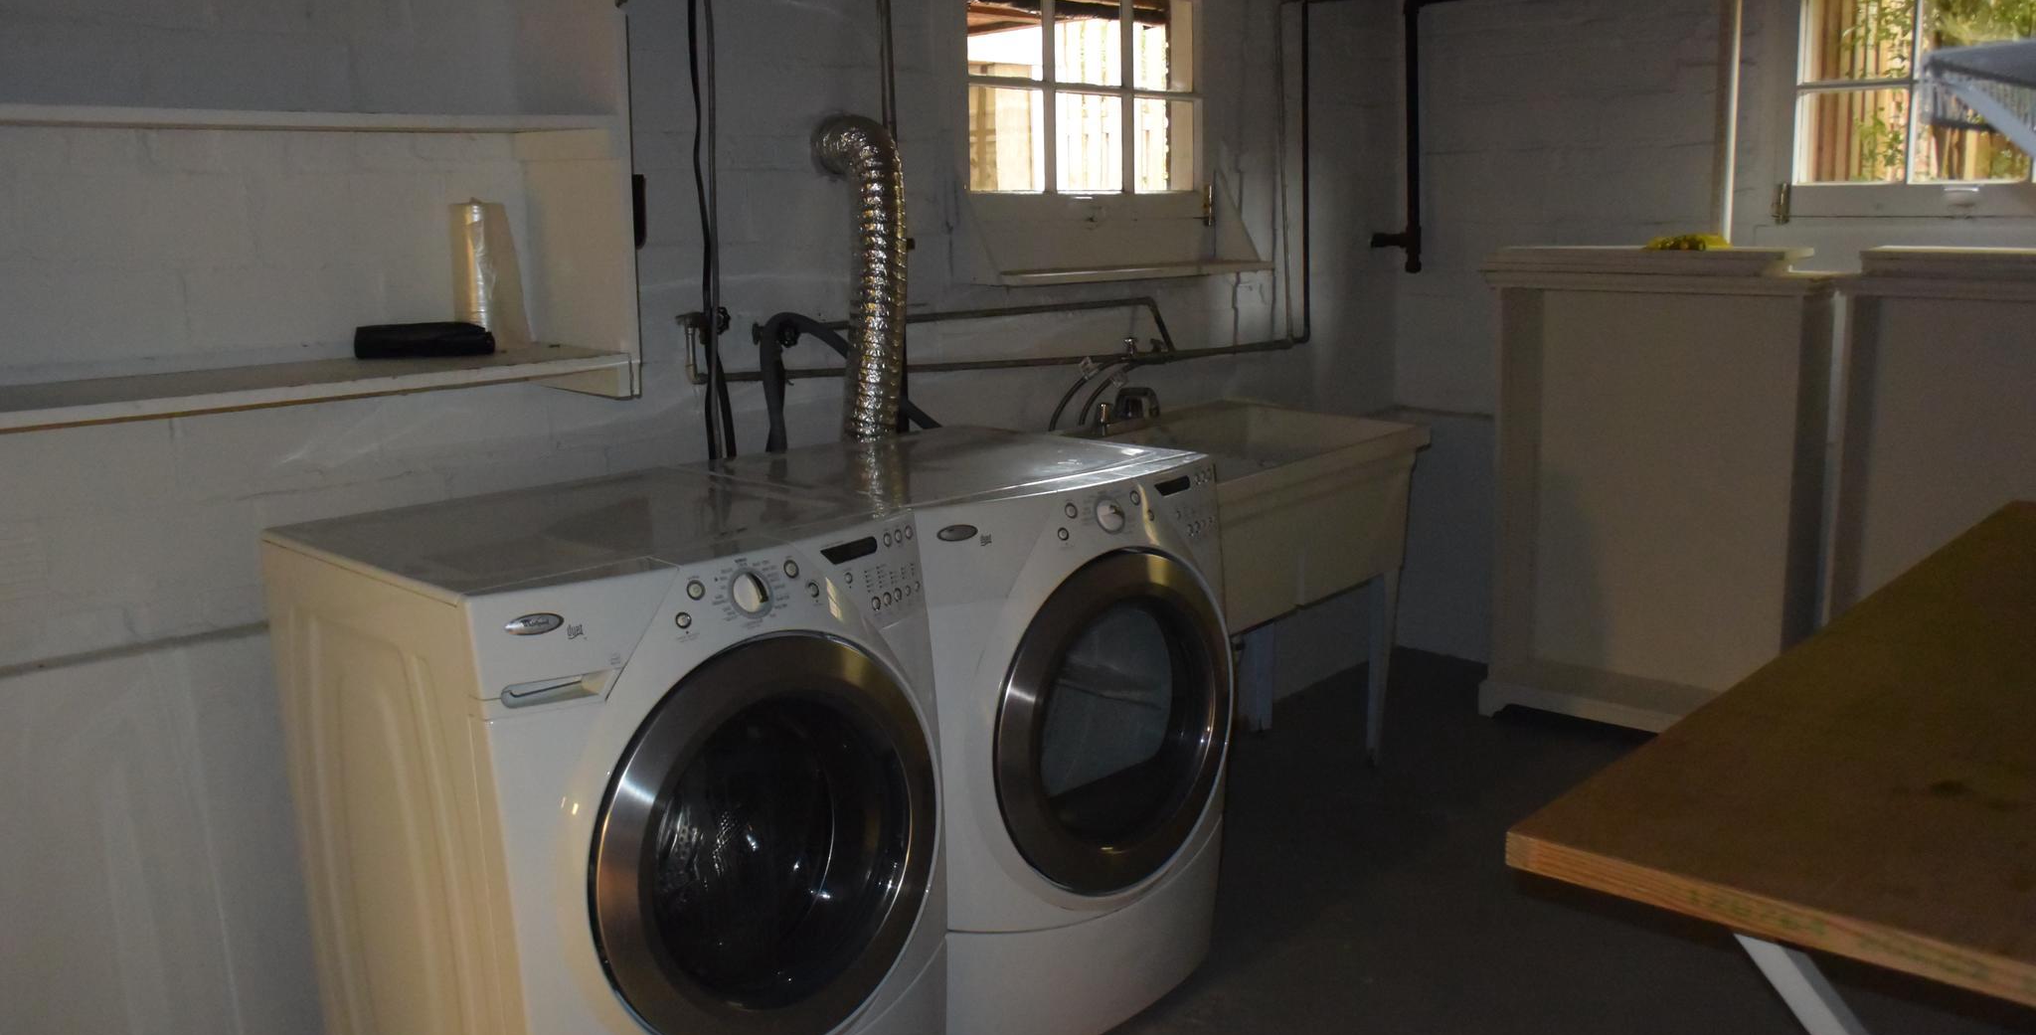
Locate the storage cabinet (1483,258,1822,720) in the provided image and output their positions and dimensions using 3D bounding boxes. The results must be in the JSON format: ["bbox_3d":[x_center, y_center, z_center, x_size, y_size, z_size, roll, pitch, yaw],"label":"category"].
[{"bbox_3d":[1.660,-0.050,3.966,0.340,1.280,0.820,-12,16,-43],"label":"storage cabinet"}]

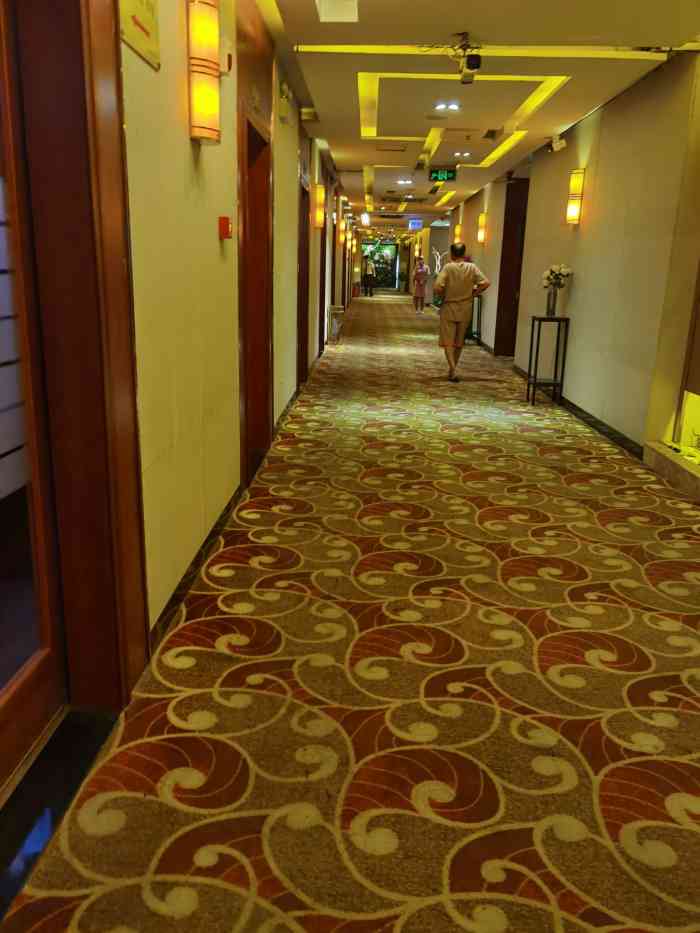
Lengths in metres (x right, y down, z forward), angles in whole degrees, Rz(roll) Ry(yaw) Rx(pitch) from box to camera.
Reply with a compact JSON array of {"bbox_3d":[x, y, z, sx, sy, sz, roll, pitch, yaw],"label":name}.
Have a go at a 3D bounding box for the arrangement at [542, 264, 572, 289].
[{"bbox_3d":[2.143,-1.962,7.516,0.260,0.220,0.240,2,15,1],"label":"arrangement"}]

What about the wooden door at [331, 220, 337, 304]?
[{"bbox_3d":[-0.330,-3.379,13.583,0.100,2.112,1.050,2,15,1],"label":"wooden door"}]

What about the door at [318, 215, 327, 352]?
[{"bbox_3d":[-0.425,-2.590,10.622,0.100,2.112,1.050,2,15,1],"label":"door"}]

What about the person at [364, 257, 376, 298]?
[{"bbox_3d":[0.880,-8.156,31.243,0.520,1.680,0.350,2,15,1],"label":"person"}]

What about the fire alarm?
[{"bbox_3d":[-0.592,-1.137,3.487,0.045,0.100,0.090,2,15,1],"label":"fire alarm"}]

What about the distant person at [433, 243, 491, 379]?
[{"bbox_3d":[1.373,-1.927,9.140,0.700,1.690,0.400,2,15,1],"label":"distant person"}]

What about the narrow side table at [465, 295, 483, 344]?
[{"bbox_3d":[2.283,-2.682,13.589,0.330,0.897,0.330,2,15,1],"label":"narrow side table"}]

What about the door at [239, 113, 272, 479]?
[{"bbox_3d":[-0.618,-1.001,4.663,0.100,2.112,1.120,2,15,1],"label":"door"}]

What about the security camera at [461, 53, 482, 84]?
[{"bbox_3d":[0.830,-2.741,5.013,0.115,0.165,0.200,2,15,1],"label":"security camera"}]

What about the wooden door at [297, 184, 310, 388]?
[{"bbox_3d":[-0.541,-1.893,7.970,0.110,2.089,1.100,2,15,1],"label":"wooden door"}]

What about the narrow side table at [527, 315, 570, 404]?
[{"bbox_3d":[2.097,-1.124,7.744,0.330,0.897,0.330,2,15,1],"label":"narrow side table"}]

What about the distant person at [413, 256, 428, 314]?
[{"bbox_3d":[2.157,-5.554,22.269,0.500,1.650,0.330,2,15,1],"label":"distant person"}]

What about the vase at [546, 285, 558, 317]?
[{"bbox_3d":[2.116,-1.719,7.585,0.100,0.334,0.100,2,15,1],"label":"vase"}]

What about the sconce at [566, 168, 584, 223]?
[{"bbox_3d":[2.241,-2.692,7.271,0.100,0.507,0.150,2,15,1],"label":"sconce"}]

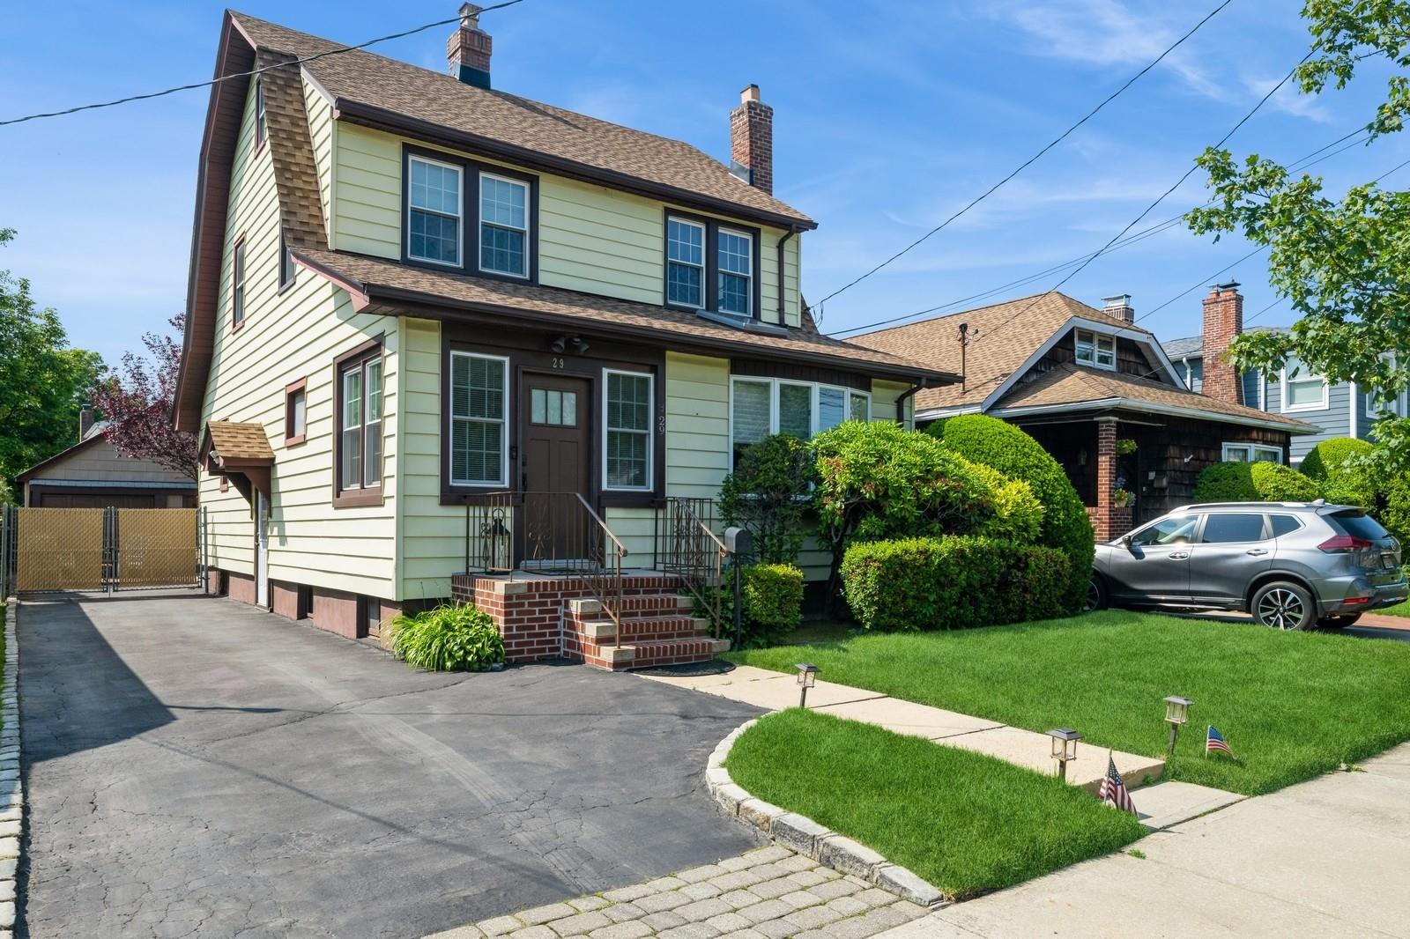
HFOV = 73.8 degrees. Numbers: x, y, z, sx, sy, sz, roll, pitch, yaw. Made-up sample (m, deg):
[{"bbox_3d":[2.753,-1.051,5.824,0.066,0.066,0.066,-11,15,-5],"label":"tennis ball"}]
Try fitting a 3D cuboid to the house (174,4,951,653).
[{"bbox_3d":[-2.927,-2.603,15.554,8.500,9.600,12.100,3,-5,-37],"label":"house"}]

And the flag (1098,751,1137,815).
[{"bbox_3d":[2.085,1.586,4.750,0.200,0.300,0.080,-2,-4,27],"label":"flag"}]

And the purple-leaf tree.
[{"bbox_3d":[-11.600,-0.807,22.200,5.300,6.900,5.300,3,-4,-37],"label":"purple-leaf tree"}]

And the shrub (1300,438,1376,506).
[{"bbox_3d":[13.700,0.781,20.200,1.900,3.000,1.900,3,-5,-37],"label":"shrub"}]

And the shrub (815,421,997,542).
[{"bbox_3d":[2.431,0.645,11.347,2.300,2.400,1.900,3,-5,-37],"label":"shrub"}]

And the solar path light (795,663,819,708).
[{"bbox_3d":[0.724,1.558,6.750,0.140,0.340,0.140,8,-4,-36],"label":"solar path light"}]

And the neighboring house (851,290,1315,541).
[{"bbox_3d":[6.450,-0.530,23.400,8.200,6.800,13.000,3,-4,-37],"label":"neighboring house"}]

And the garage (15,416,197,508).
[{"bbox_3d":[-17.000,0.700,28.700,6.600,4.700,6.200,3,-4,-37],"label":"garage"}]

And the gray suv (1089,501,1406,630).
[{"bbox_3d":[7.355,1.349,13.903,1.860,1.740,4.690,3,-3,-41],"label":"gray suv"}]

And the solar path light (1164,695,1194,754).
[{"bbox_3d":[2.798,1.509,5.550,0.150,0.360,0.150,5,-2,-42],"label":"solar path light"}]

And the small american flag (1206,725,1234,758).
[{"bbox_3d":[3.048,1.606,5.550,0.160,0.190,0.050,-1,-4,12],"label":"small american flag"}]

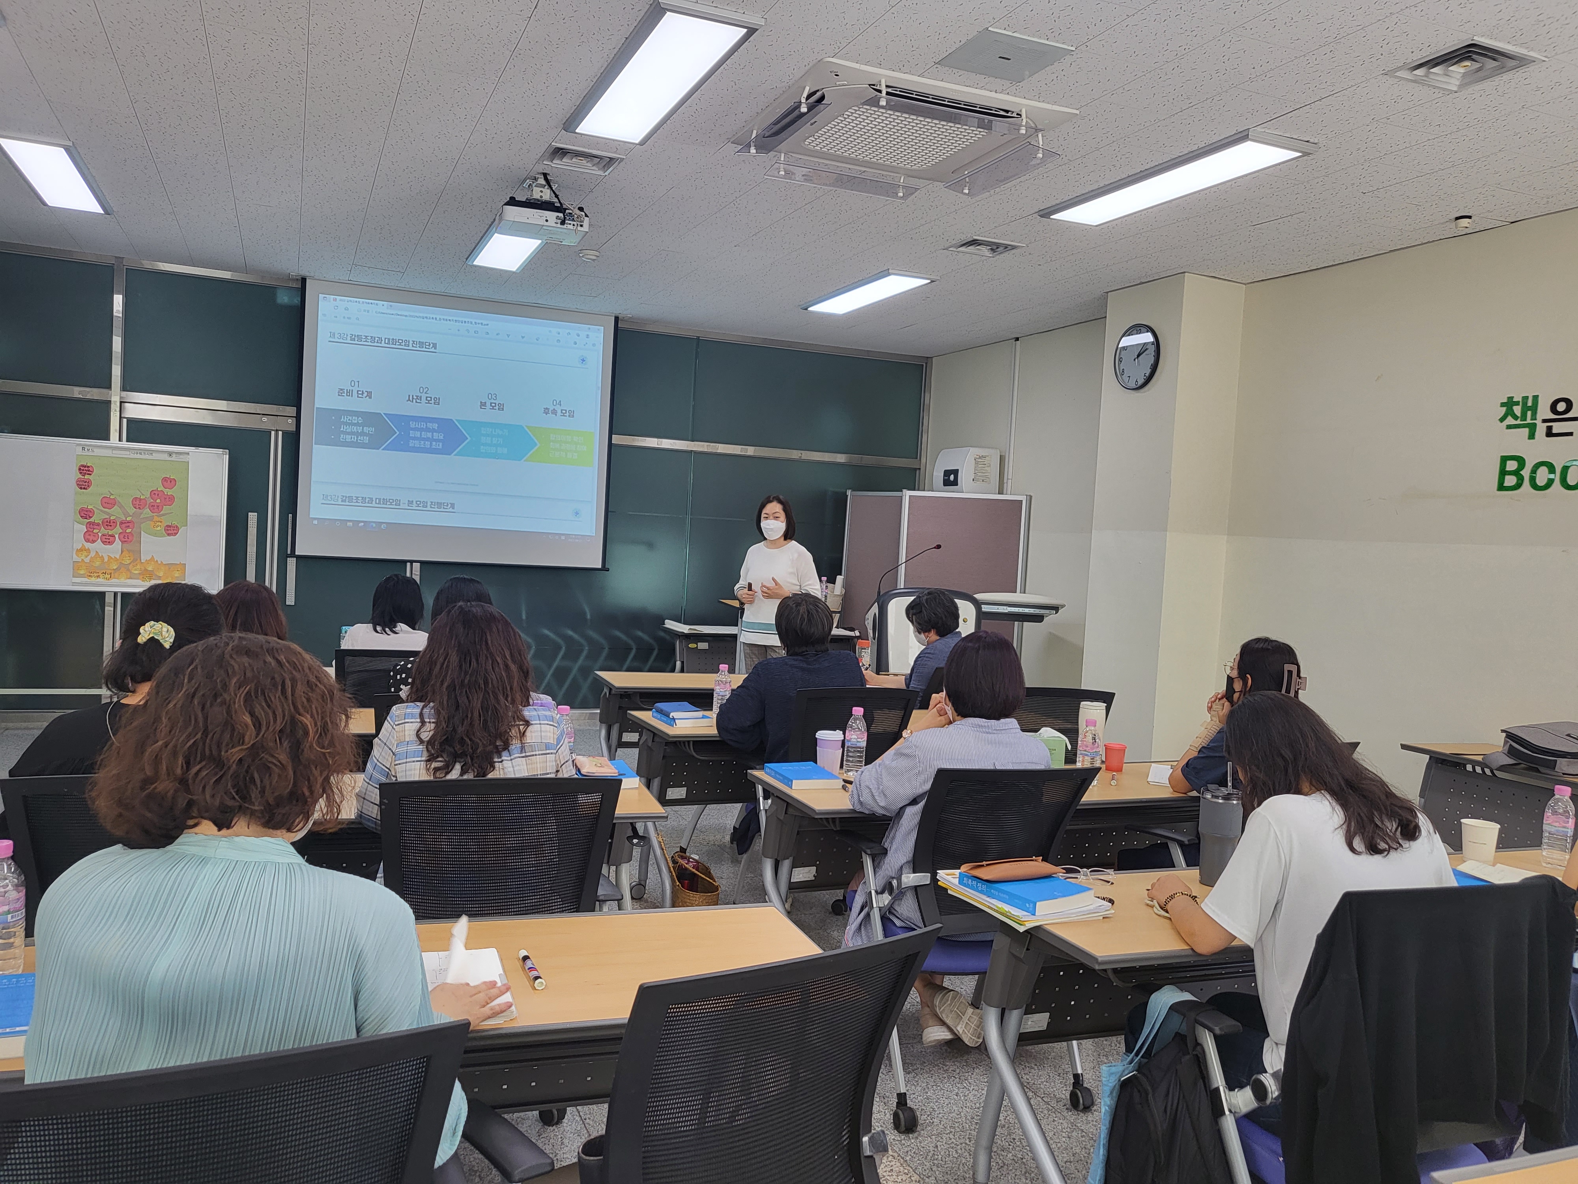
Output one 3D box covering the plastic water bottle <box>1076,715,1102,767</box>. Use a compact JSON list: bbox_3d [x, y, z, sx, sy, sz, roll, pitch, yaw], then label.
[{"bbox_3d":[0.951,0.496,3.713,0.066,0.204,0.066,2,3,-23],"label":"plastic water bottle"}]

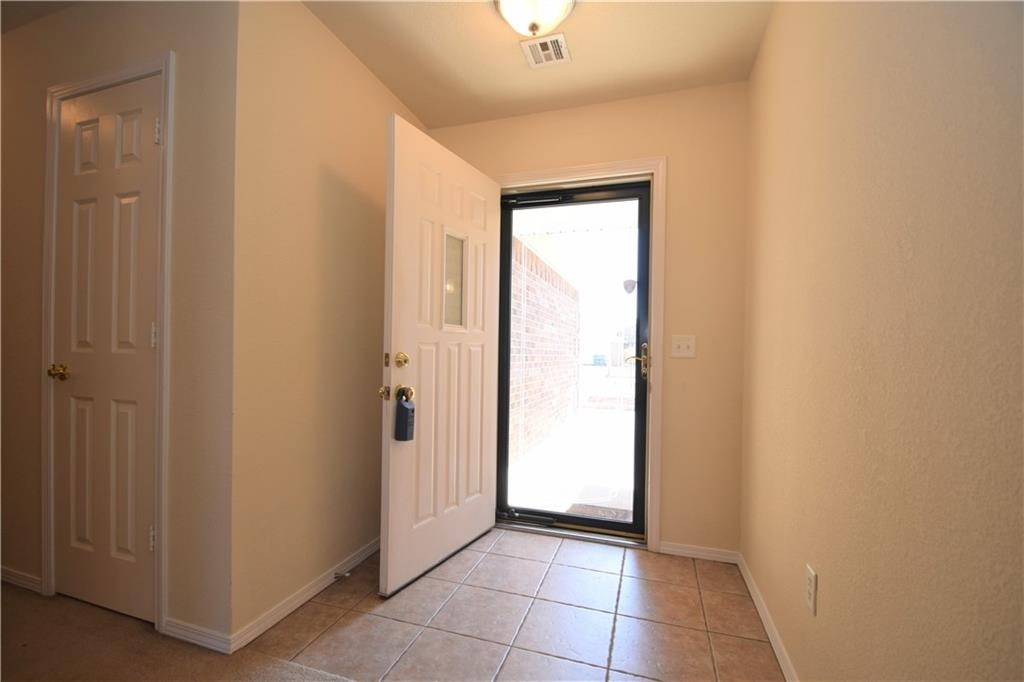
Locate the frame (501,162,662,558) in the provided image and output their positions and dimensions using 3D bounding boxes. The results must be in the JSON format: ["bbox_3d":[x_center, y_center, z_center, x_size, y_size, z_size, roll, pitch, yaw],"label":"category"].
[{"bbox_3d":[0.327,0.064,2.502,1.060,2.112,0.130,0,-1,18],"label":"frame"}]

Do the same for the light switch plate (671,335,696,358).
[{"bbox_3d":[0.912,0.030,2.262,0.116,0.114,0.008,0,-1,18],"label":"light switch plate"}]

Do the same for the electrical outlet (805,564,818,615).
[{"bbox_3d":[0.857,0.713,1.220,0.008,0.114,0.070,0,-1,18],"label":"electrical outlet"}]

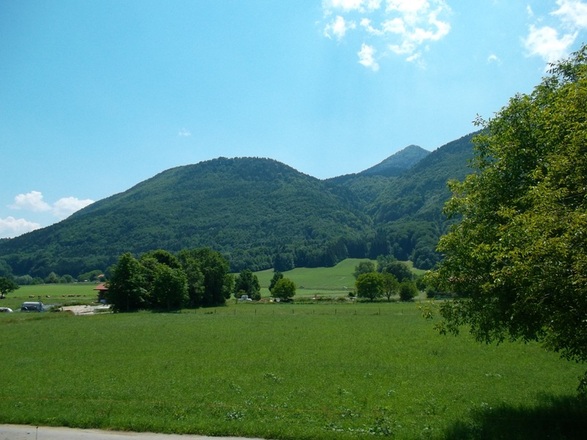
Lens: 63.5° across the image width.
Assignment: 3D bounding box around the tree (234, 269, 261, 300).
[{"bbox_3d":[-15.214,21.514,157.641,8.500,10.760,8.300,0,-7,0],"label":"tree"}]

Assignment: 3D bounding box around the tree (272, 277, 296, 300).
[{"bbox_3d":[-3.023,22.731,156.467,7.800,7.830,7.700,0,-7,0],"label":"tree"}]

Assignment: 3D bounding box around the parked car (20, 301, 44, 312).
[{"bbox_3d":[-58.831,19.433,107.170,4.500,1.950,1.800,1,-7,-9],"label":"parked car"}]

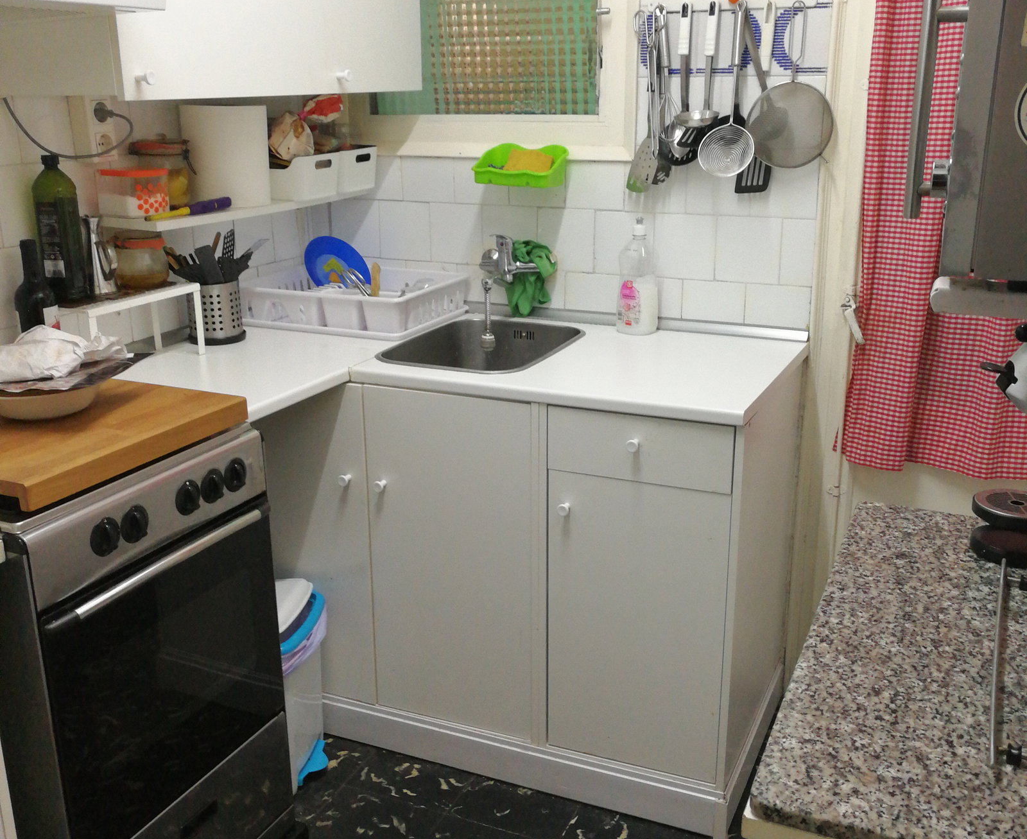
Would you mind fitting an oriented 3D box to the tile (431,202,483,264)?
[{"bbox_3d":[-0.143,-0.473,2.725,0.150,0.150,0.010,7,20,24],"label":"tile"}]

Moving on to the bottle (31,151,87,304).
[{"bbox_3d":[-0.873,-0.367,2.059,0.070,0.275,0.070,5,18,16],"label":"bottle"}]

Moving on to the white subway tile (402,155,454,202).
[{"bbox_3d":[-0.213,-0.611,2.726,0.149,0.112,0.010,7,18,23],"label":"white subway tile"}]

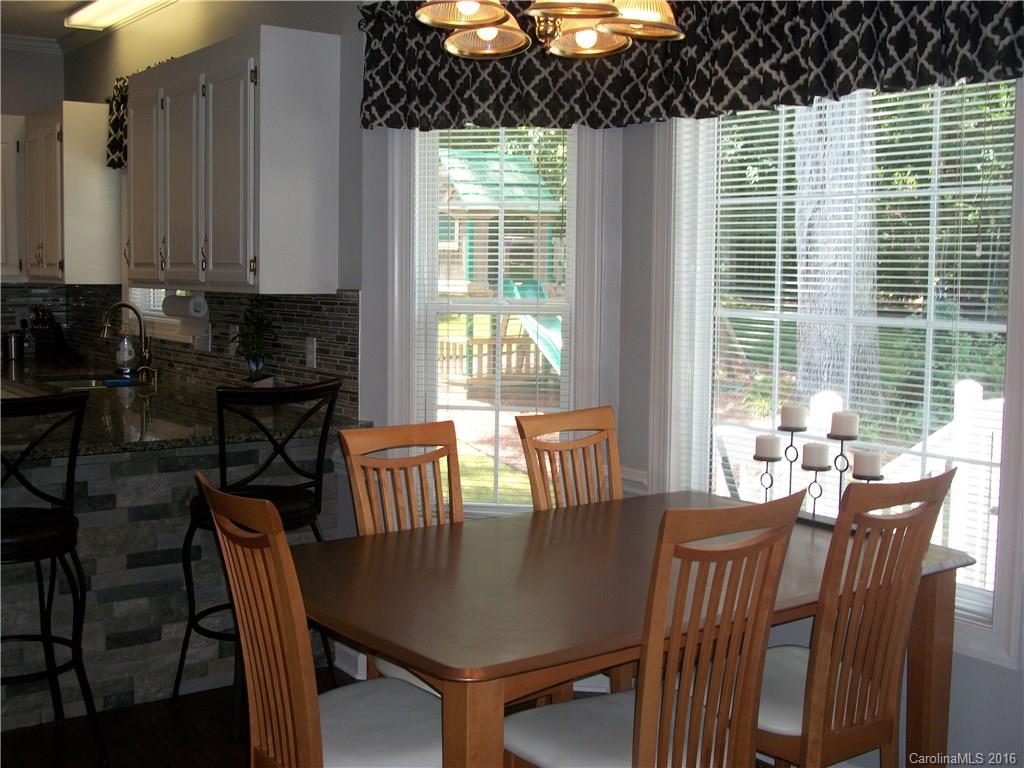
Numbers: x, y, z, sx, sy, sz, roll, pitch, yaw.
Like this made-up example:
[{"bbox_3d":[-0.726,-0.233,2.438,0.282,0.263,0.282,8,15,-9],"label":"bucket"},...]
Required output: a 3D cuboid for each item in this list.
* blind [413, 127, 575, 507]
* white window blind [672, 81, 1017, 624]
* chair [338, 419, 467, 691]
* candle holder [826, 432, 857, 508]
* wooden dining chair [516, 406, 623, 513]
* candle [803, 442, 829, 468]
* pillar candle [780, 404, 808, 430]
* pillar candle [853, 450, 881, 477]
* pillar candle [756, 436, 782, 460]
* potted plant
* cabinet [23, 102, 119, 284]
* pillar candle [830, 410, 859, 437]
[{"bbox_3d":[-0.069,-0.260,4.153,0.578,1.467,0.091,1,5,7],"label":"blind"},{"bbox_3d":[0.899,-0.165,3.437,0.051,1.478,1.153,-4,7,-38],"label":"white window blind"},{"bbox_3d":[-0.160,0.656,3.164,0.455,1.022,0.567,-3,7,-38],"label":"chair"},{"bbox_3d":[0.910,0.270,3.270,0.085,0.263,0.085,-4,7,-38],"label":"candle holder"},{"bbox_3d":[0.324,0.626,3.538,0.455,1.022,0.567,-3,7,-38],"label":"wooden dining chair"},{"bbox_3d":[0.857,0.203,3.332,0.073,0.067,0.073,-4,7,-38],"label":"candle"},{"bbox_3d":[0.809,0.093,3.385,0.073,0.067,0.073,1,5,0],"label":"pillar candle"},{"bbox_3d":[0.961,0.216,3.200,0.073,0.067,0.073,1,5,0],"label":"pillar candle"},{"bbox_3d":[0.752,0.186,3.466,0.073,0.067,0.073,1,5,0],"label":"pillar candle"},{"bbox_3d":[-1.035,-0.134,4.737,0.162,0.430,0.177,-3,7,-37],"label":"potted plant"},{"bbox_3d":[-2.325,-0.988,6.239,0.309,0.911,0.638,-3,7,-37],"label":"cabinet"},{"bbox_3d":[0.916,0.111,3.249,0.073,0.067,0.073,-4,7,-38],"label":"pillar candle"}]

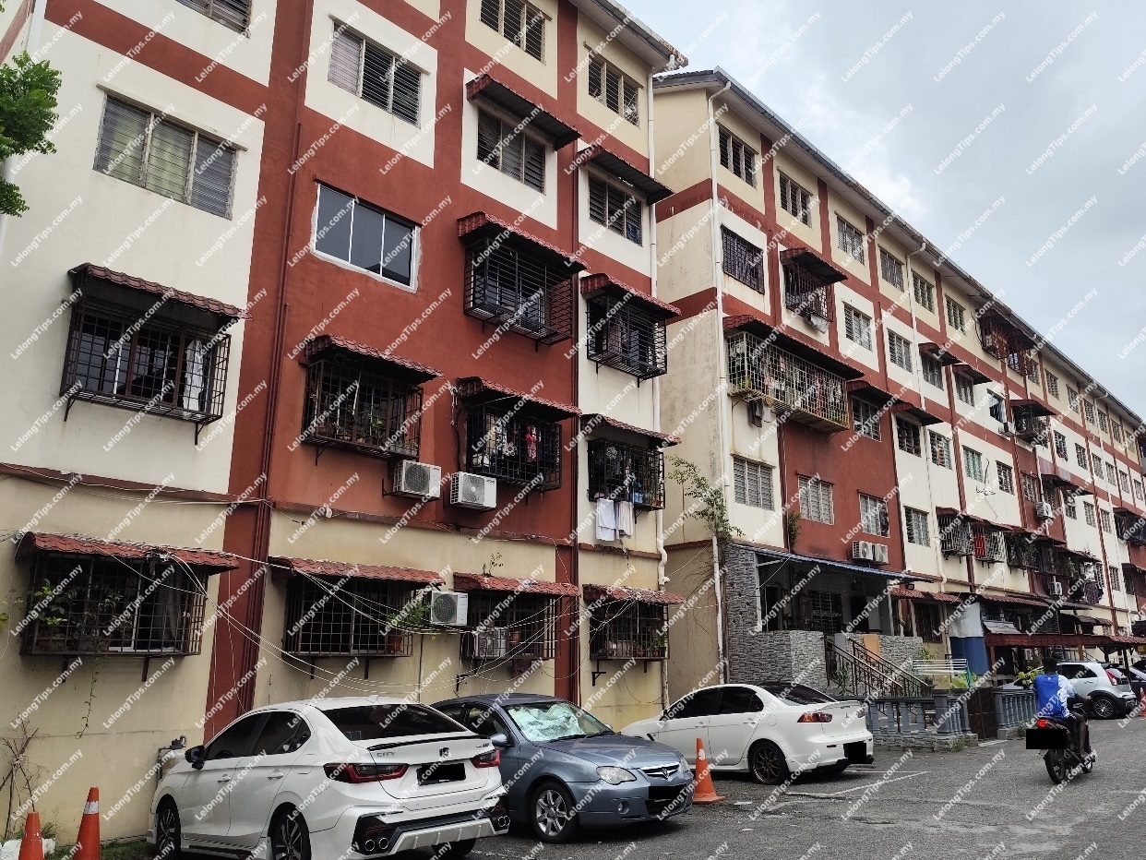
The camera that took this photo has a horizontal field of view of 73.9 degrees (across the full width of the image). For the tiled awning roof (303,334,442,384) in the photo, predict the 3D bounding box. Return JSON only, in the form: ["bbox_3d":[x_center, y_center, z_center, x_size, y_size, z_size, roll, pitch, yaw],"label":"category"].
[{"bbox_3d":[-2.922,-1.042,11.354,1.830,0.270,0.800,15,-22,-42],"label":"tiled awning roof"}]

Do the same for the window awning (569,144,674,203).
[{"bbox_3d":[1.242,-5.804,17.325,0.705,0.314,2.412,-14,-20,43],"label":"window awning"}]

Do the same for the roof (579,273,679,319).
[{"bbox_3d":[1.249,-2.851,16.423,0.910,0.447,2.192,-14,-20,43],"label":"roof"}]

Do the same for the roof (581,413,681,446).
[{"bbox_3d":[1.276,0.042,15.828,0.630,0.340,2.550,-14,-19,42],"label":"roof"}]

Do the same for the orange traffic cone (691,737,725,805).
[{"bbox_3d":[1.716,4.407,9.900,0.390,0.730,0.390,-7,-18,24],"label":"orange traffic cone"}]

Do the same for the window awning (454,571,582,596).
[{"bbox_3d":[-0.870,2.518,12.425,2.060,0.300,0.750,15,-22,-42],"label":"window awning"}]

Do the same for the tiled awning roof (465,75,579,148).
[{"bbox_3d":[-0.910,-6.240,15.093,0.700,0.350,2.470,-14,-19,42],"label":"tiled awning roof"}]

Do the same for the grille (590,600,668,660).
[{"bbox_3d":[1.133,3.920,14.903,0.450,1.058,1.848,-14,-20,43],"label":"grille"}]

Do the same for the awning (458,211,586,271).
[{"bbox_3d":[-0.894,-3.493,14.380,0.843,0.393,2.500,-14,-20,43],"label":"awning"}]

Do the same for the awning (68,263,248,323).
[{"bbox_3d":[-5.021,-1.616,9.362,0.930,0.410,1.860,-14,-19,42],"label":"awning"}]

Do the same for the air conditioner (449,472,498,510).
[{"bbox_3d":[-1.663,1.014,12.609,0.275,0.485,0.780,-14,-20,43],"label":"air conditioner"}]

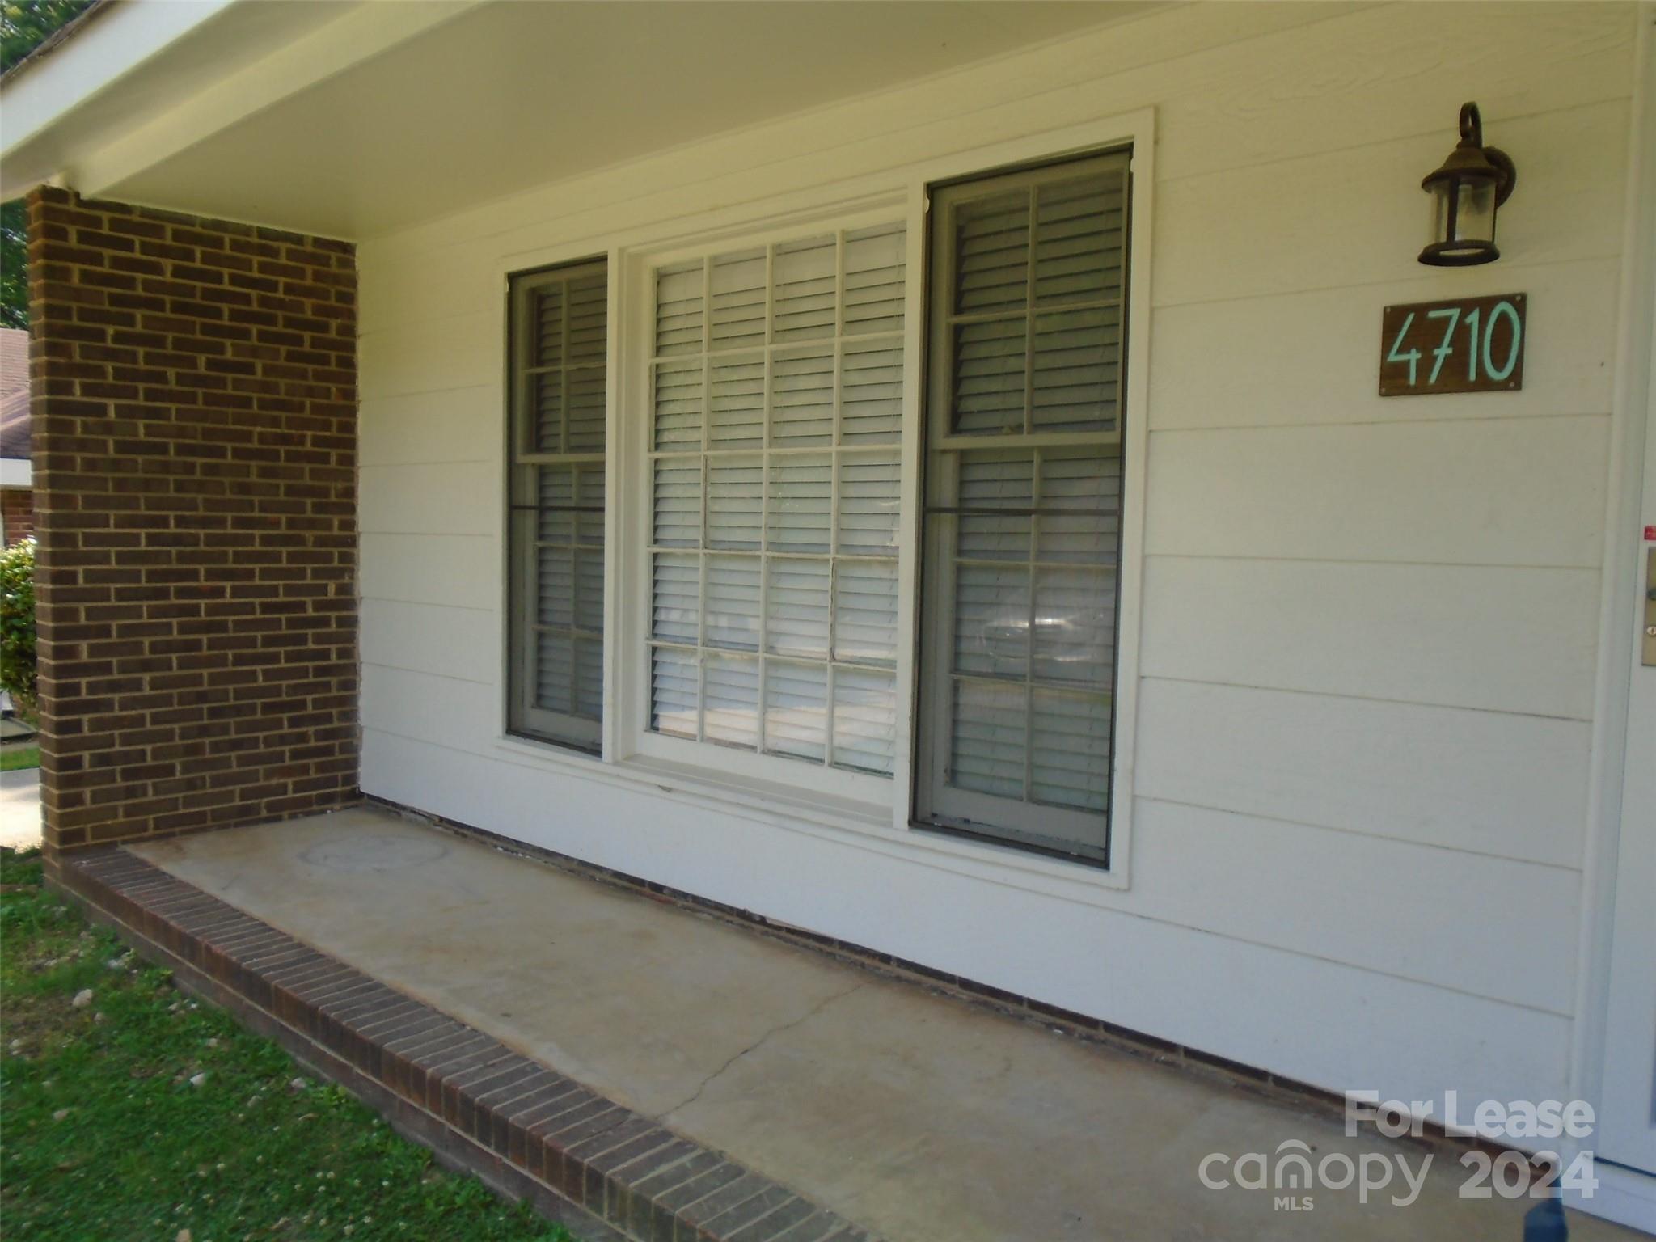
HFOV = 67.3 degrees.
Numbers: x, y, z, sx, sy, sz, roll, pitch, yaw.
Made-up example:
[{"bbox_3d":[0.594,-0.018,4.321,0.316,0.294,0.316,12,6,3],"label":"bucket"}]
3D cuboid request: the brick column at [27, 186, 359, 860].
[{"bbox_3d":[-2.470,-0.372,4.959,0.198,2.397,1.169,5,6,42],"label":"brick column"}]

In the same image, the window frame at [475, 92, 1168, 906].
[{"bbox_3d":[-0.228,-0.344,3.758,2.639,1.786,0.110,5,6,42],"label":"window frame"}]

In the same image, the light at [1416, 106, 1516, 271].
[{"bbox_3d":[1.174,-0.802,2.286,0.159,0.294,0.197,5,6,42],"label":"light"}]

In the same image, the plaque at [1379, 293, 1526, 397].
[{"bbox_3d":[1.201,-0.528,2.397,0.253,0.177,0.020,5,6,42],"label":"plaque"}]

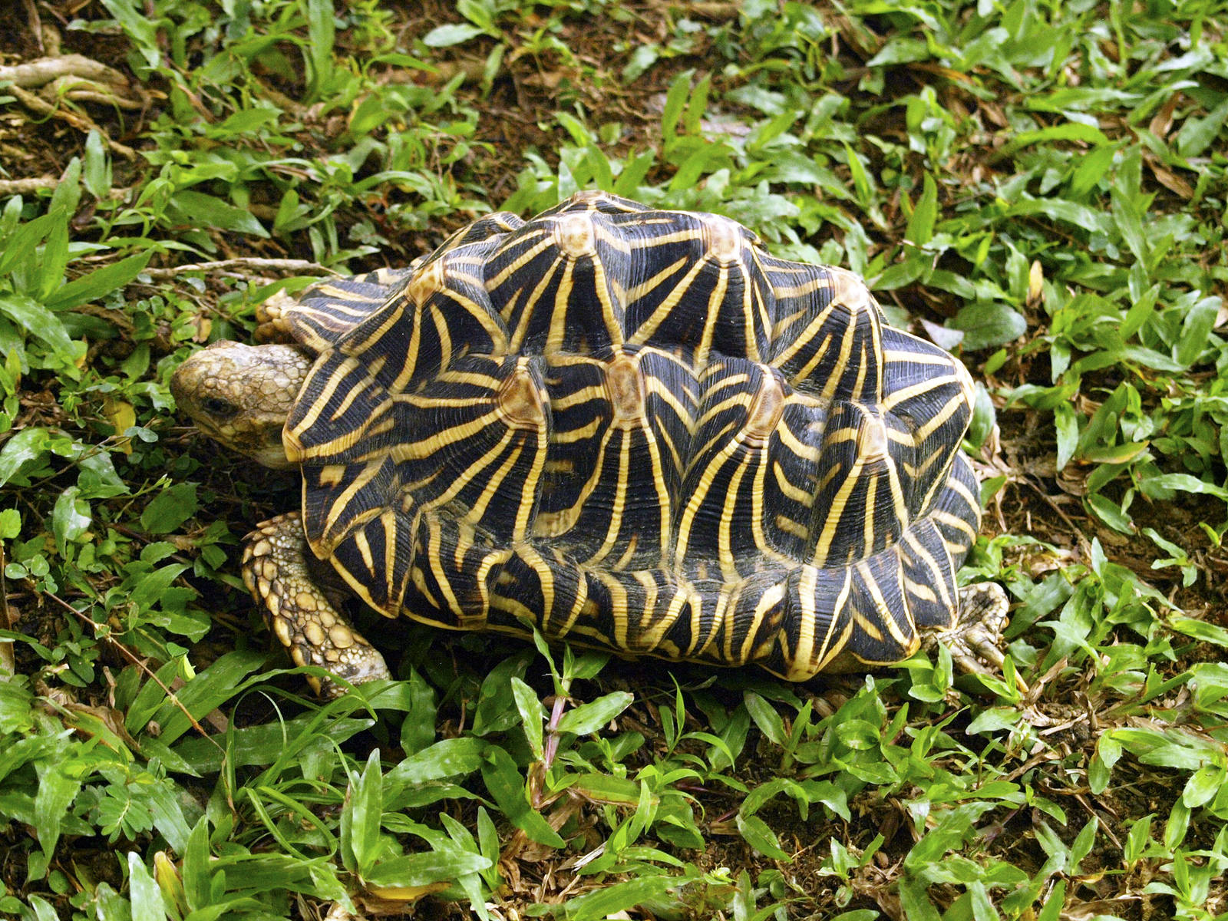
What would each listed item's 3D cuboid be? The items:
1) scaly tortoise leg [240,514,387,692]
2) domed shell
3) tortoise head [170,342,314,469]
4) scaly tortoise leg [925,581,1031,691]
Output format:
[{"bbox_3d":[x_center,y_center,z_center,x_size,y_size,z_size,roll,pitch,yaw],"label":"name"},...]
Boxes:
[{"bbox_3d":[-0.102,0.050,1.109,0.053,0.044,0.054,-1,44,-1],"label":"scaly tortoise leg"},{"bbox_3d":[0.006,-0.032,1.130,0.245,0.126,0.177,2,44,-5],"label":"domed shell"},{"bbox_3d":[-0.130,-0.020,1.132,0.054,0.033,0.035,2,44,2],"label":"tortoise head"},{"bbox_3d":[0.124,0.061,1.116,0.042,0.029,0.037,-1,44,-1],"label":"scaly tortoise leg"}]

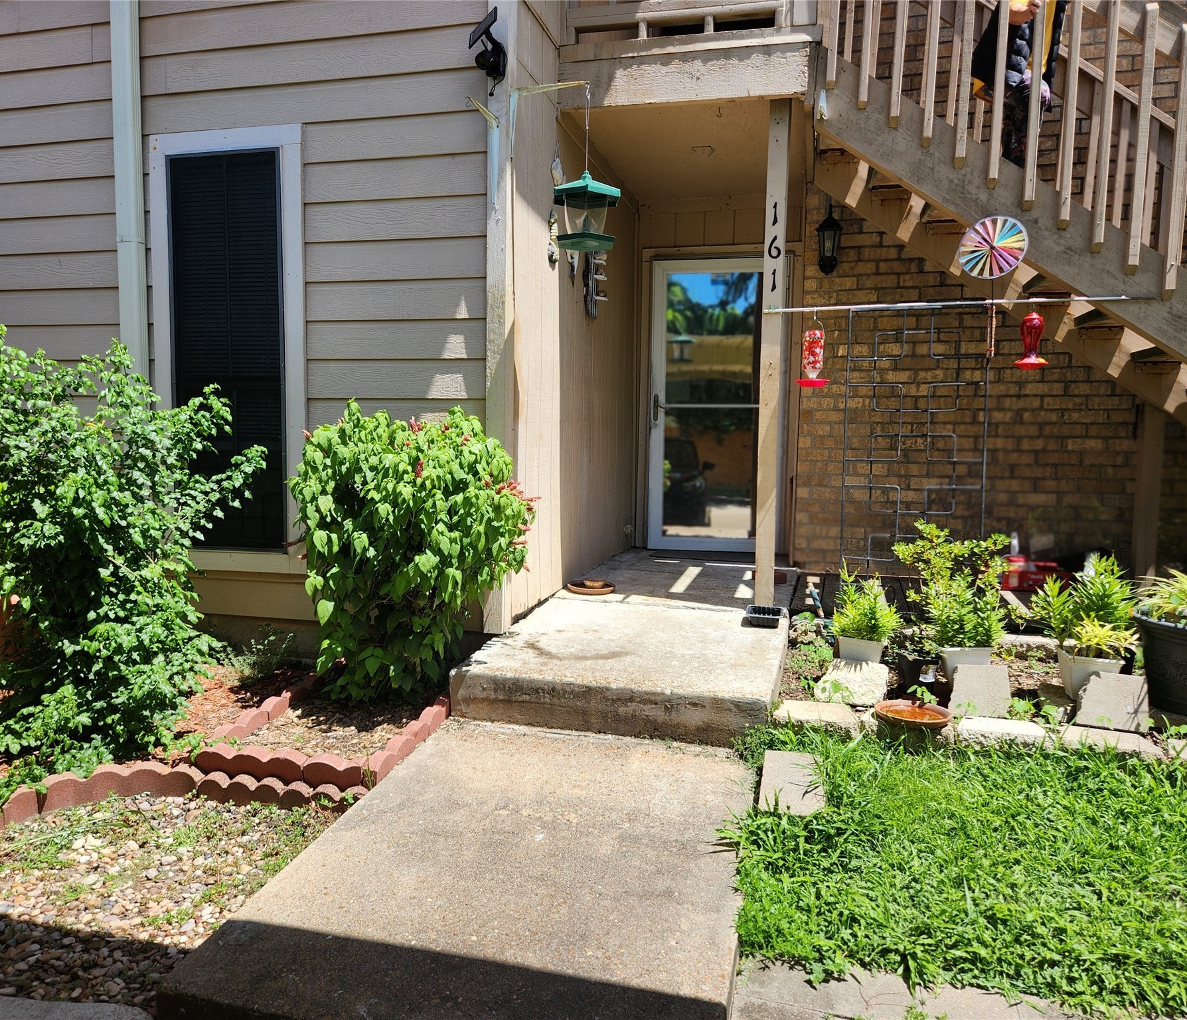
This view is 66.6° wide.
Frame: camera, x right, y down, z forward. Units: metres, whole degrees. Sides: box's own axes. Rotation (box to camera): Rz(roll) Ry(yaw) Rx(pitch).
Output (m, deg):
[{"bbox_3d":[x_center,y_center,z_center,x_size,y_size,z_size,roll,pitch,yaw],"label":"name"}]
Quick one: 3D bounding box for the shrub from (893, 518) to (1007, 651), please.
[{"bbox_3d":[1.462,0.309,3.680,0.470,0.500,0.420,3,6,19],"label":"shrub"}]

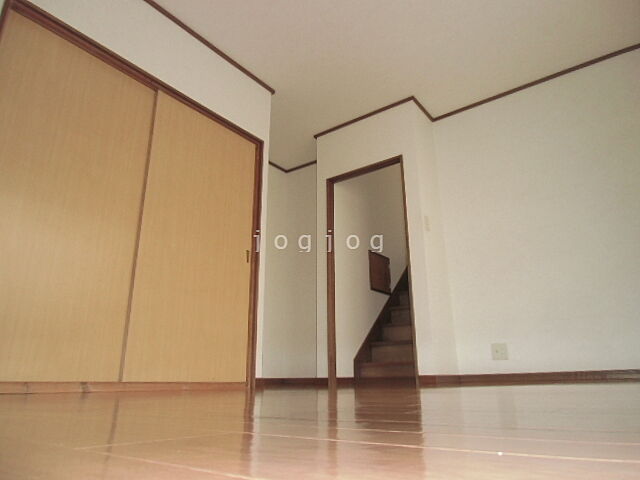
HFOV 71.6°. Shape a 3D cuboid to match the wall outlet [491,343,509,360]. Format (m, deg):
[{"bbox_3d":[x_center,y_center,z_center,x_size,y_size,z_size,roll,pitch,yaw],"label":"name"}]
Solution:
[{"bbox_3d":[1.367,0.849,3.365,0.117,0.121,0.013,-13,-22,34],"label":"wall outlet"}]

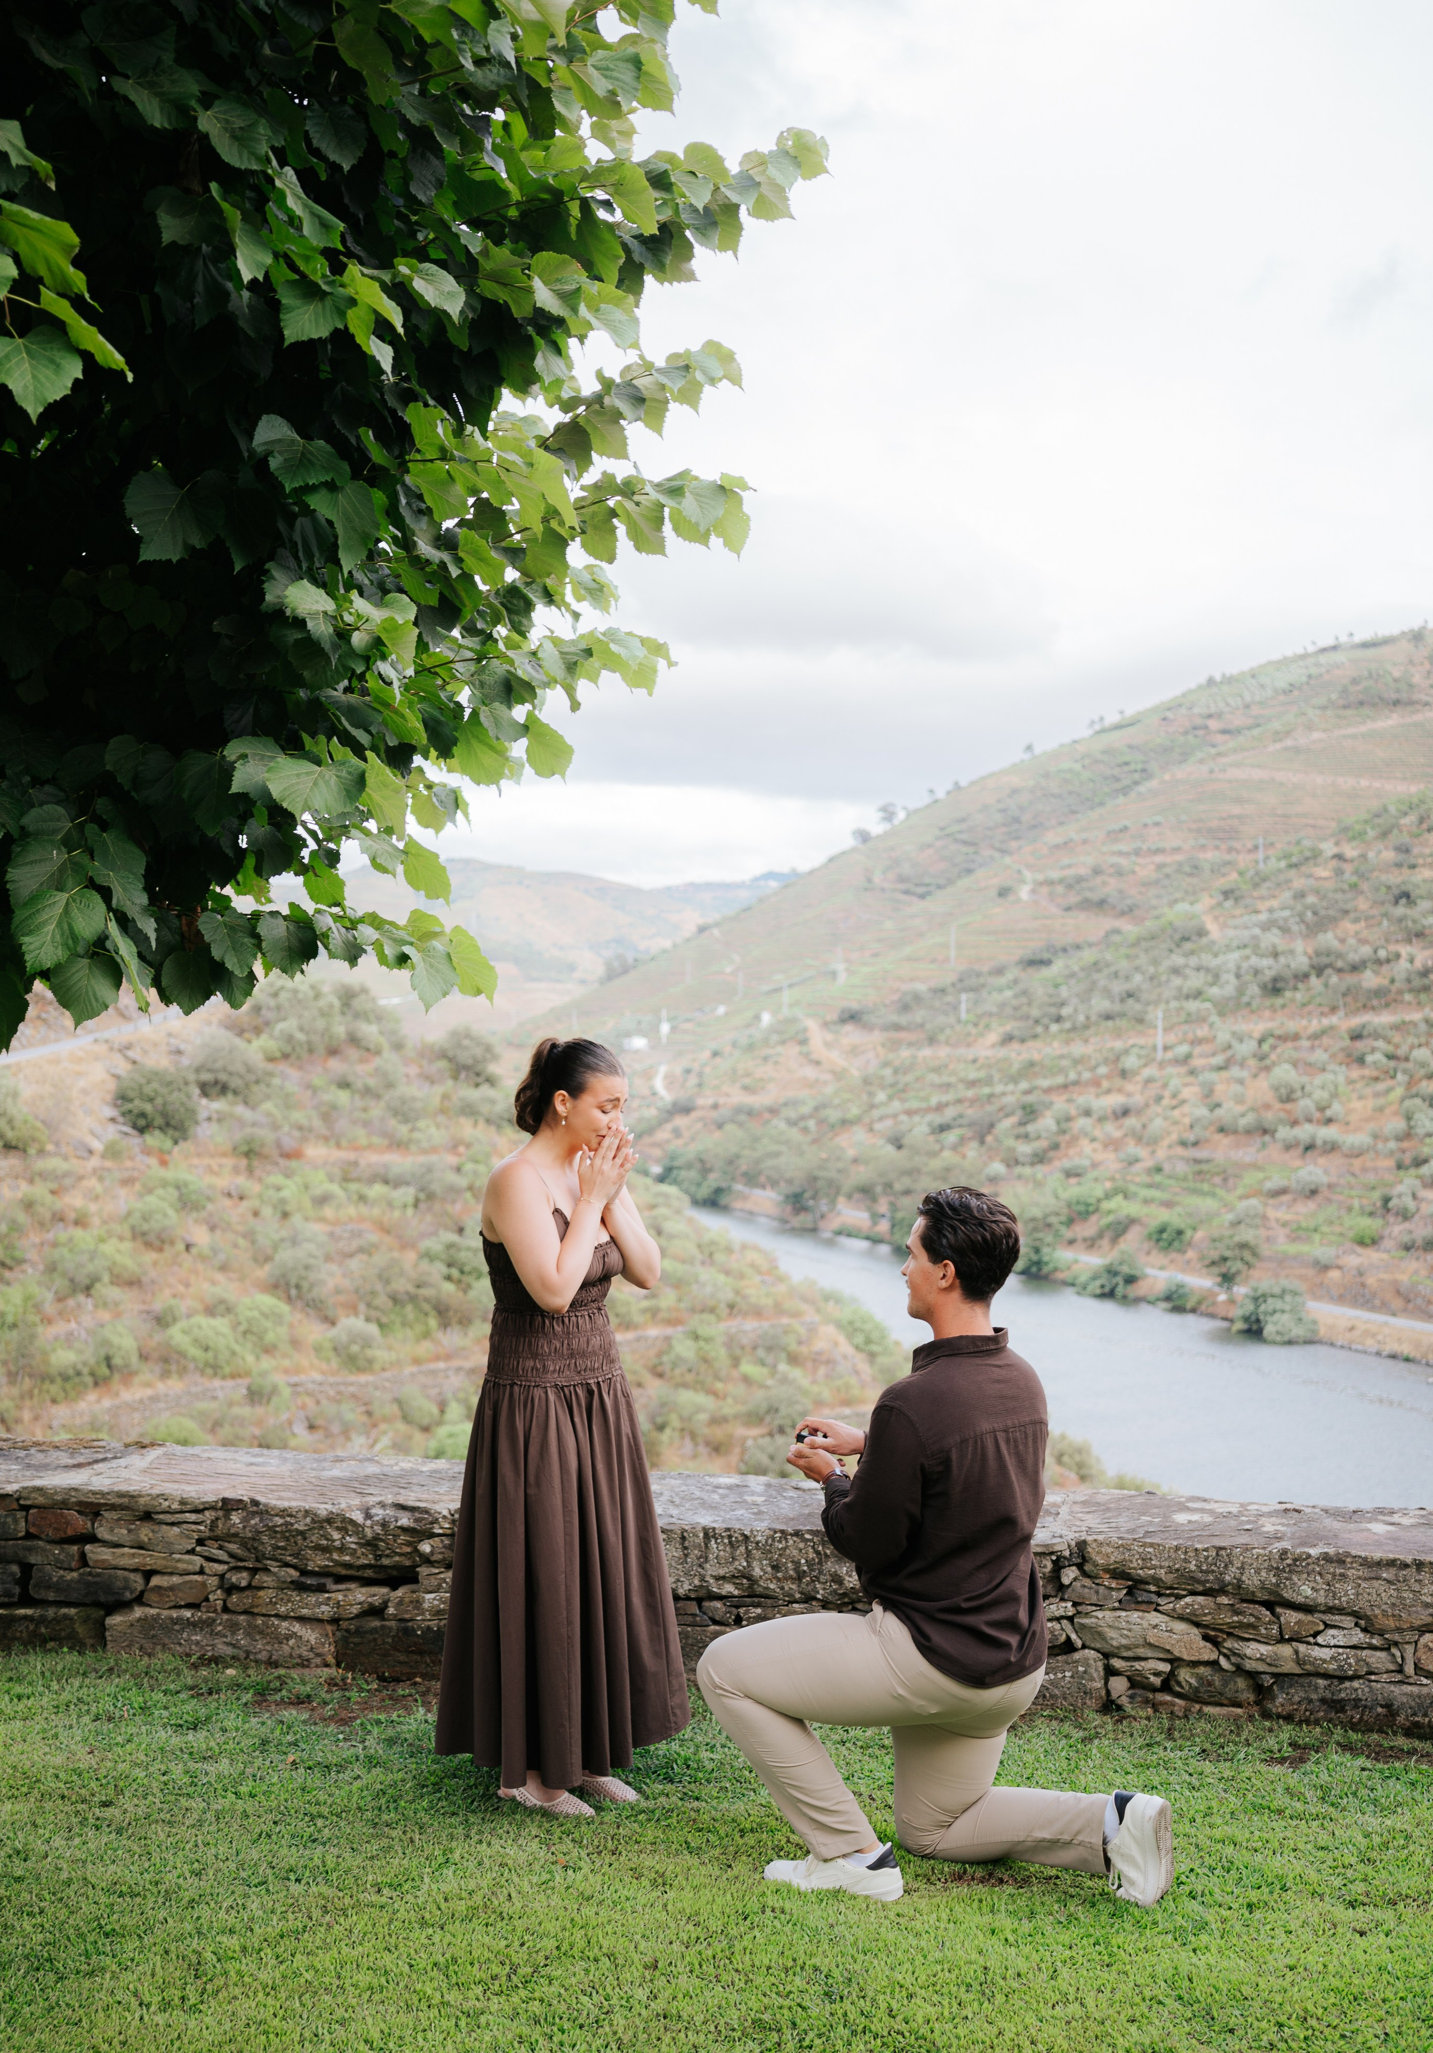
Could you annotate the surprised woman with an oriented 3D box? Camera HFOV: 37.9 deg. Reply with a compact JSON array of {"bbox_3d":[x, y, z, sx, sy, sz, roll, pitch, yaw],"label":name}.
[{"bbox_3d":[-0.333,0.845,4.480,0.500,1.645,0.510,0,1,37],"label":"surprised woman"}]

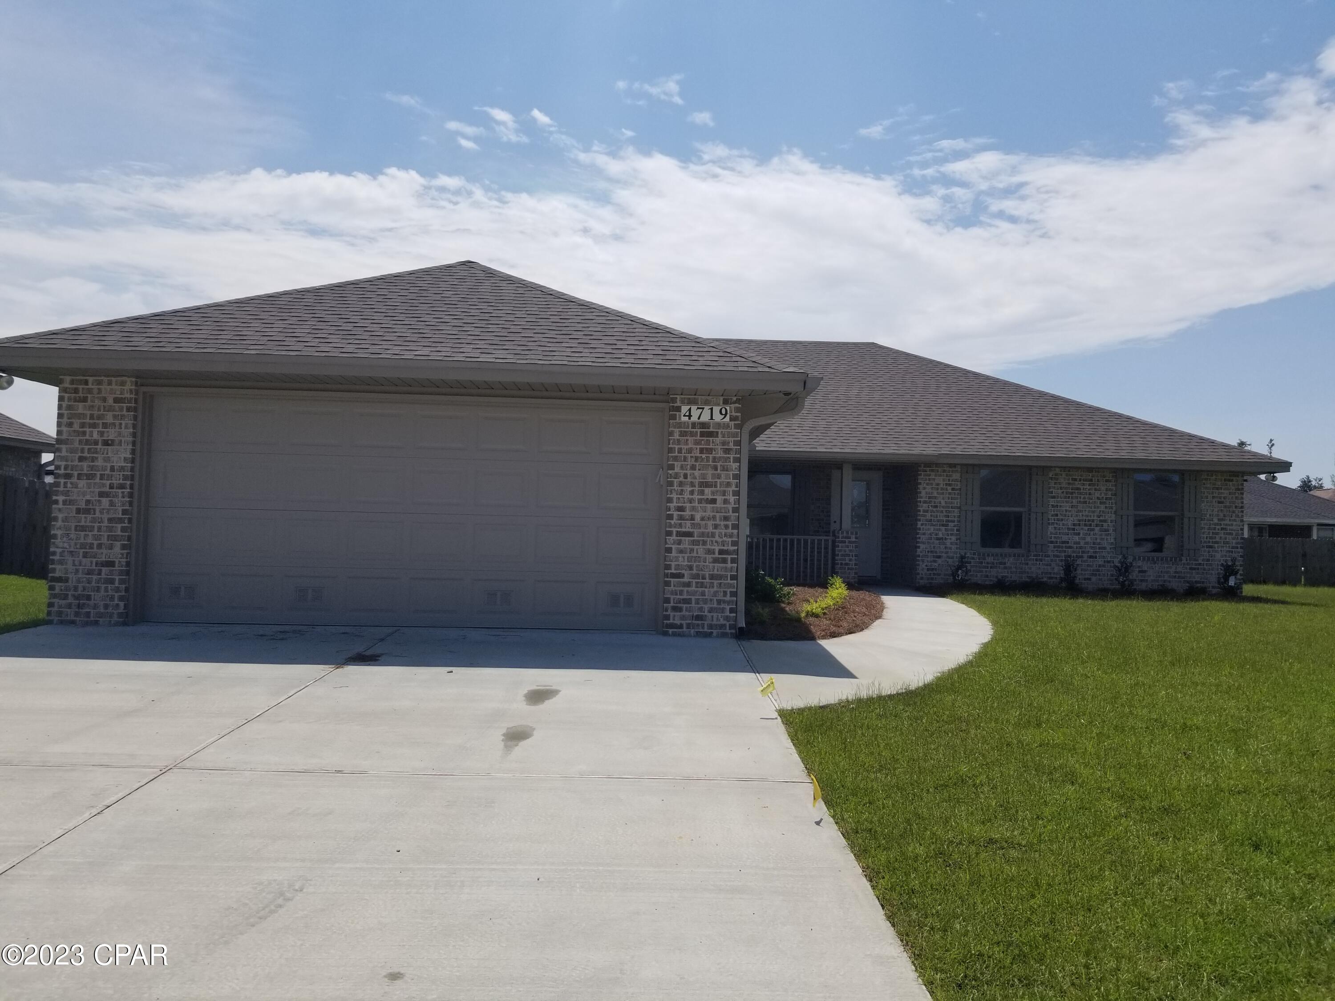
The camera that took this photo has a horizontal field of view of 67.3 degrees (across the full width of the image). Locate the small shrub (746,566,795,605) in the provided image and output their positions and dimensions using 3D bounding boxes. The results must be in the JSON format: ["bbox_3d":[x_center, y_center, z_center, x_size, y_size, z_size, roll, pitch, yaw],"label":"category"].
[{"bbox_3d":[1.315,1.111,13.100,0.700,0.460,0.620,2,-1,-2],"label":"small shrub"}]

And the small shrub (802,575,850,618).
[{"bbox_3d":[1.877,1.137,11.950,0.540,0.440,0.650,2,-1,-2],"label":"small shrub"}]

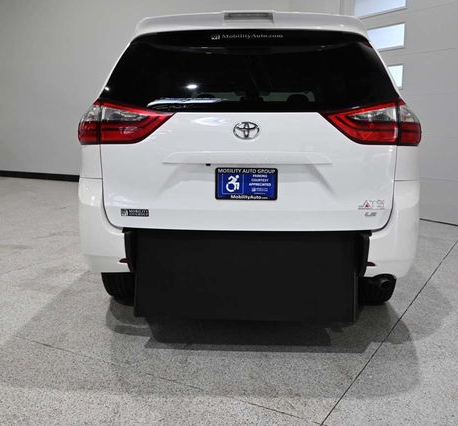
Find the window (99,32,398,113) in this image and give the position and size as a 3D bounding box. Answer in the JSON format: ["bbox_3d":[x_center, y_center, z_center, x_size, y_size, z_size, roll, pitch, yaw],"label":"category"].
[{"bbox_3d":[0.097,-0.717,2.743,1.510,0.480,0.130,1,-18,3],"label":"window"}]

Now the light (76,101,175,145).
[{"bbox_3d":[-0.539,-0.476,2.783,0.530,0.220,0.230,1,10,3],"label":"light"}]

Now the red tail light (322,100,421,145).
[{"bbox_3d":[0.720,-0.461,2.707,0.520,0.220,0.230,1,10,3],"label":"red tail light"}]

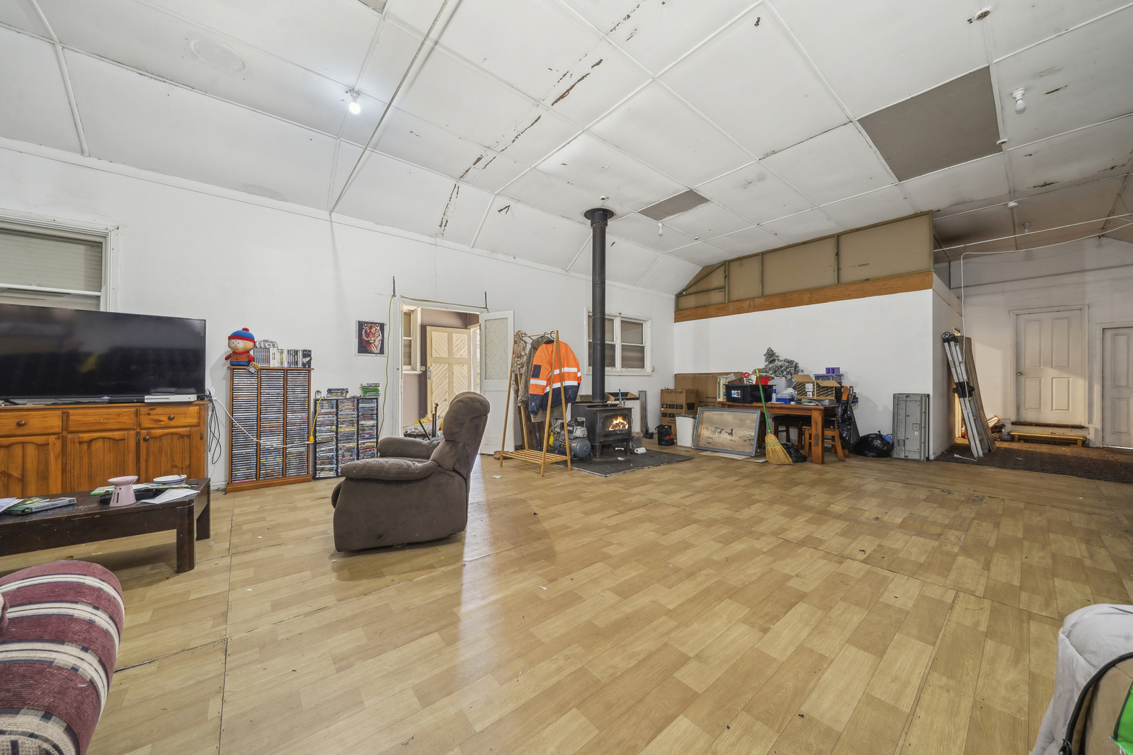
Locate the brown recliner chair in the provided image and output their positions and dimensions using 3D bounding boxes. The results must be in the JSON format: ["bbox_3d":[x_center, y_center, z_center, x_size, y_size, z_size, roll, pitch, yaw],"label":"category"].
[{"bbox_3d":[-1.189,0.654,3.121,1.050,1.060,0.980,0,0,-15],"label":"brown recliner chair"}]

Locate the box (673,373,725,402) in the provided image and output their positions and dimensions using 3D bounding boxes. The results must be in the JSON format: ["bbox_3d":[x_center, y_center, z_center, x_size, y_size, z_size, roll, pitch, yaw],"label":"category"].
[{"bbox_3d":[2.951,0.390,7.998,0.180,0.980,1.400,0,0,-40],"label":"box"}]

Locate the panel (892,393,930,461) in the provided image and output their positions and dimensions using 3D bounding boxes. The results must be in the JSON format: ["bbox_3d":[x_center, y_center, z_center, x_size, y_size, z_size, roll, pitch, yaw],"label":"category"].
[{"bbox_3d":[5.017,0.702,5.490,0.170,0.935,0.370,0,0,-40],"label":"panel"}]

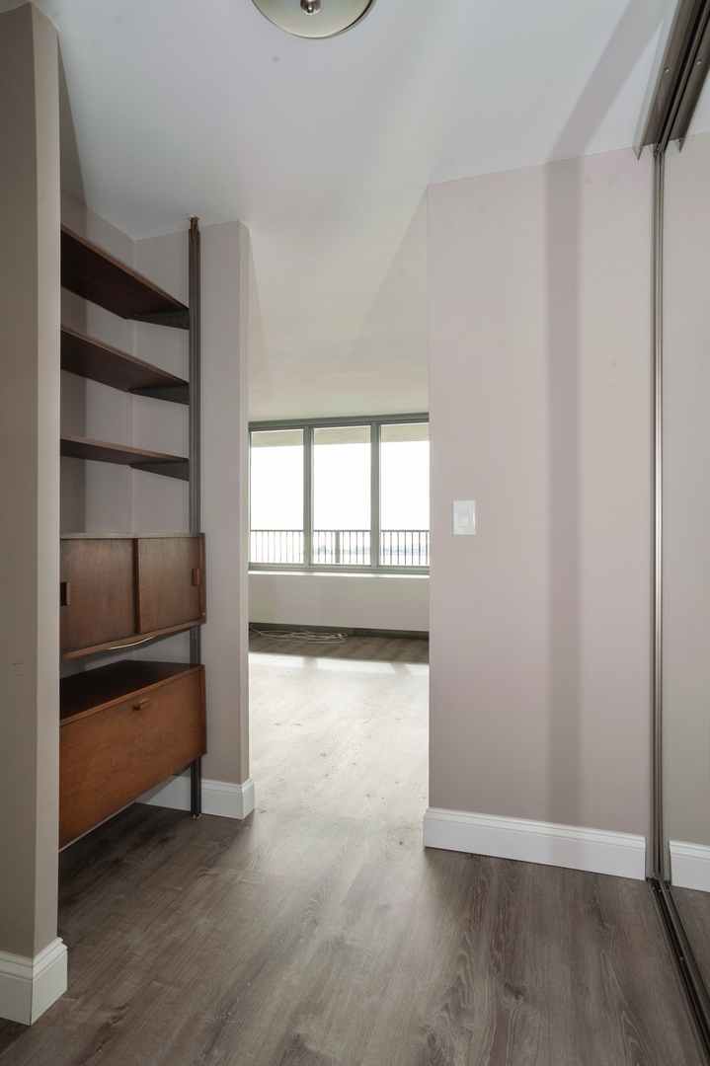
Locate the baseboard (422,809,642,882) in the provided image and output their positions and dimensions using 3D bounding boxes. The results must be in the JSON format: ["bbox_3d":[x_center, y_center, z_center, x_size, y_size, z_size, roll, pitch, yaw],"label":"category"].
[{"bbox_3d":[0.609,1.078,2.070,0.737,0.139,0.015,0,0,17],"label":"baseboard"}]

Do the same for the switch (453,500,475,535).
[{"bbox_3d":[0.394,-0.054,2.136,0.078,0.123,0.012,0,0,17],"label":"switch"}]

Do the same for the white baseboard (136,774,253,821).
[{"bbox_3d":[-0.674,1.078,2.487,0.507,0.138,0.100,0,0,17],"label":"white baseboard"}]

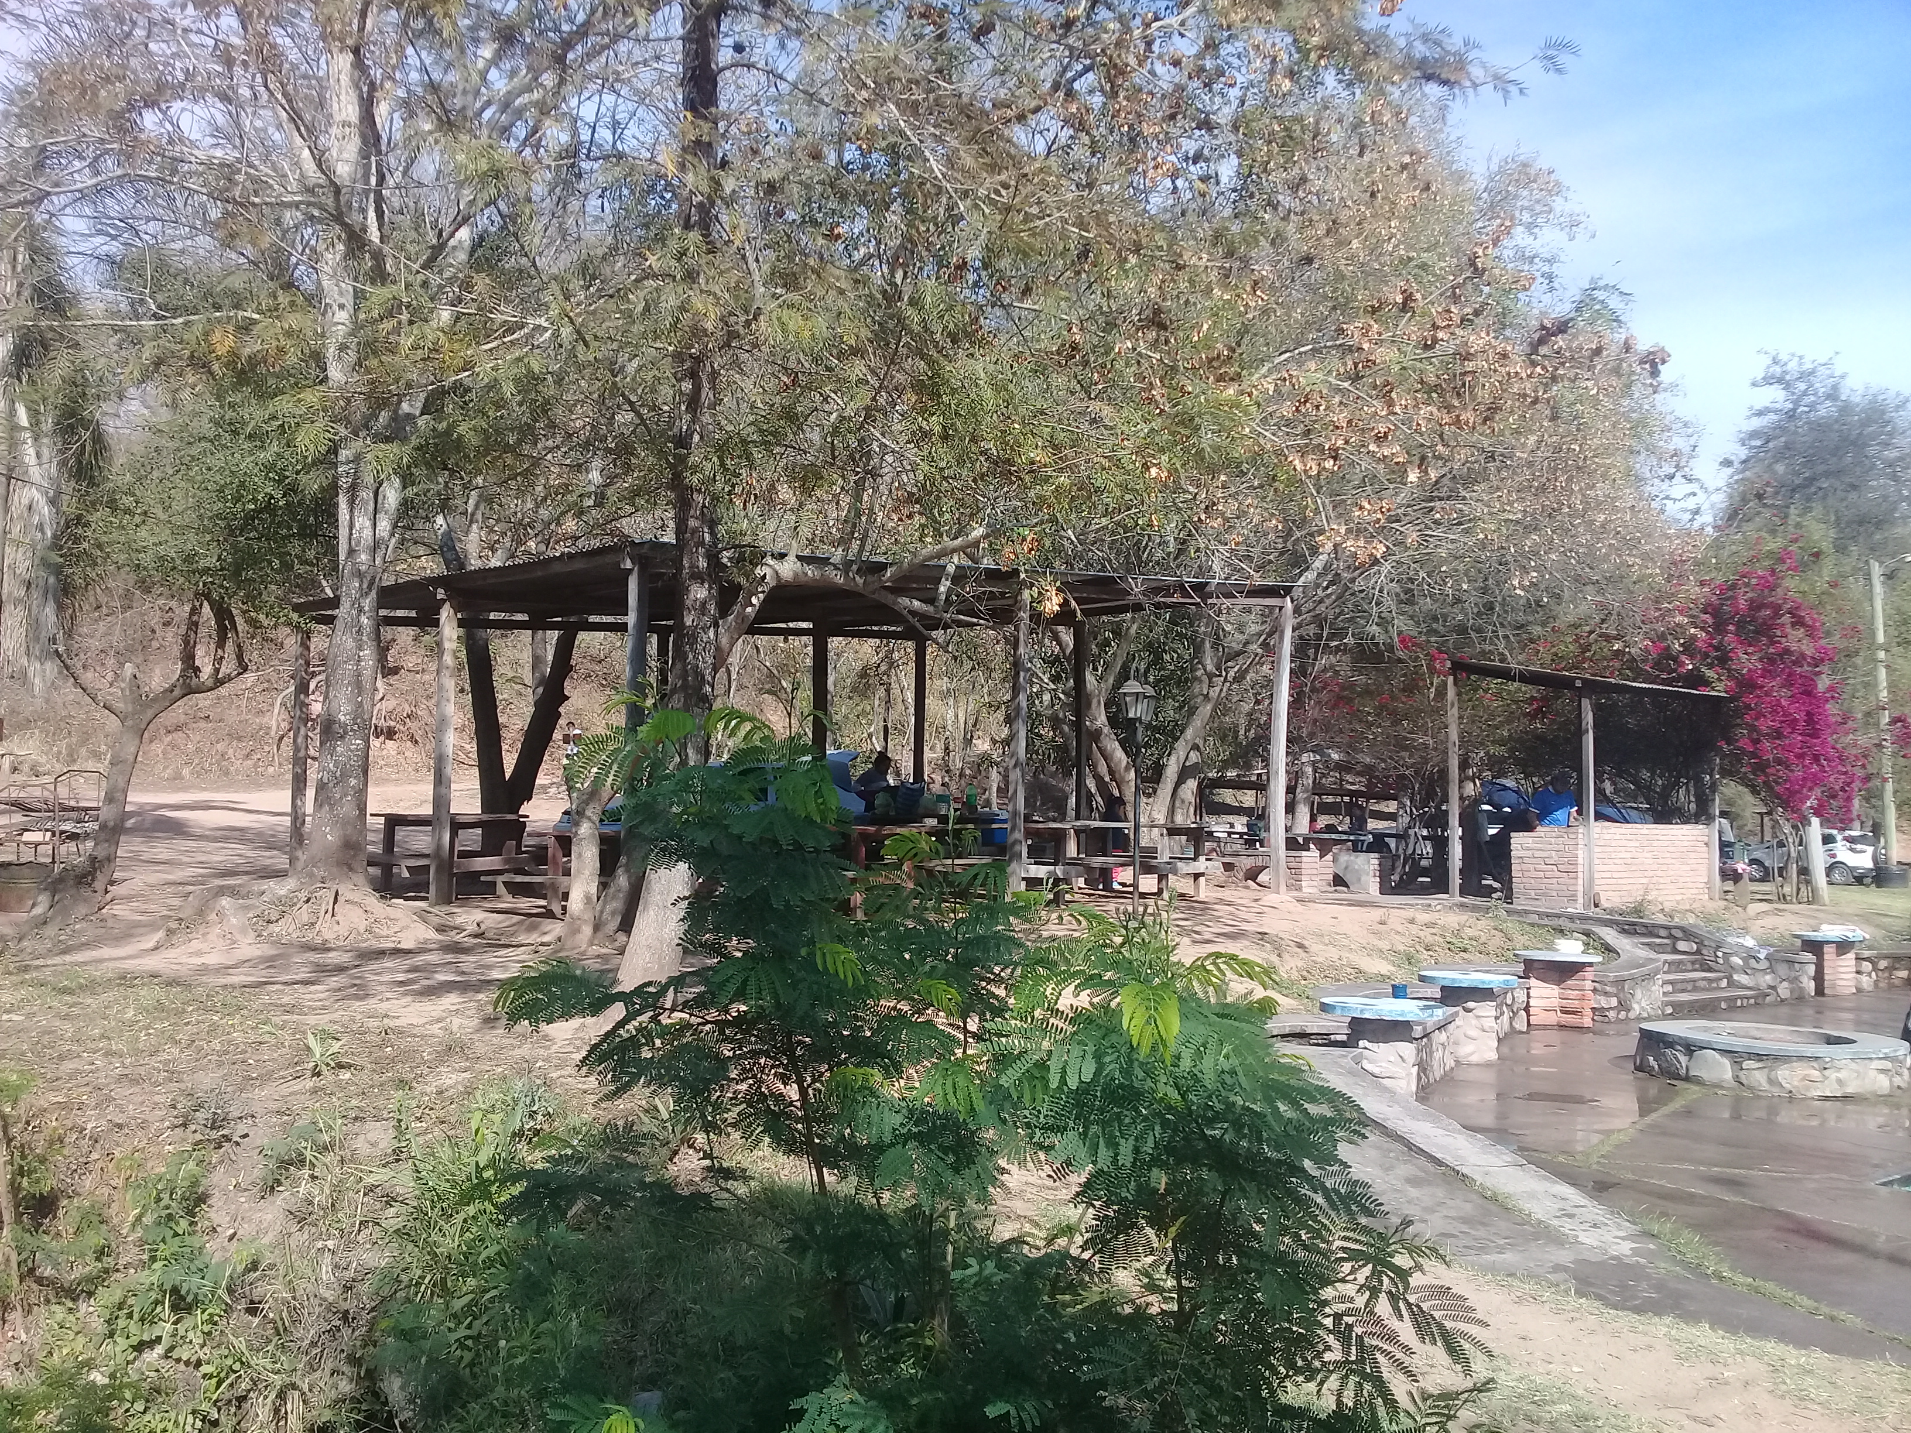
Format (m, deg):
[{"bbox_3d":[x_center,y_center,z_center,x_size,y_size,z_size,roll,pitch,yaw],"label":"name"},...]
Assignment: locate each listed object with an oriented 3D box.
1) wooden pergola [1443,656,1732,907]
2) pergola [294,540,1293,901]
[{"bbox_3d":[7.903,0.823,21.339,3.484,2.918,1.961,4,-4,-41],"label":"wooden pergola"},{"bbox_3d":[-1.388,0.102,18.353,6.196,3.544,9.096,-2,-5,45],"label":"pergola"}]

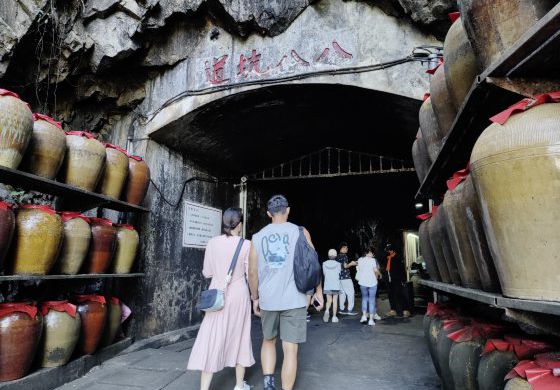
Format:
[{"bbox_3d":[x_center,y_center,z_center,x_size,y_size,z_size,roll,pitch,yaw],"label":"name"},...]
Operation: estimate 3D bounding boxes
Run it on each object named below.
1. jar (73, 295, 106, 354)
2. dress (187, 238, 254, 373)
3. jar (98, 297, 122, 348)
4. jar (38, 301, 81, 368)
[{"bbox_3d":[-2.060,1.388,4.193,0.350,0.600,0.350,0,-11,0],"label":"jar"},{"bbox_3d":[-0.515,0.922,3.387,0.570,1.120,0.420,-1,-11,4],"label":"dress"},{"bbox_3d":[-2.020,1.489,4.663,0.320,0.570,0.320,0,-11,0],"label":"jar"},{"bbox_3d":[-2.101,1.312,3.692,0.375,0.570,0.375,0,-11,0],"label":"jar"}]

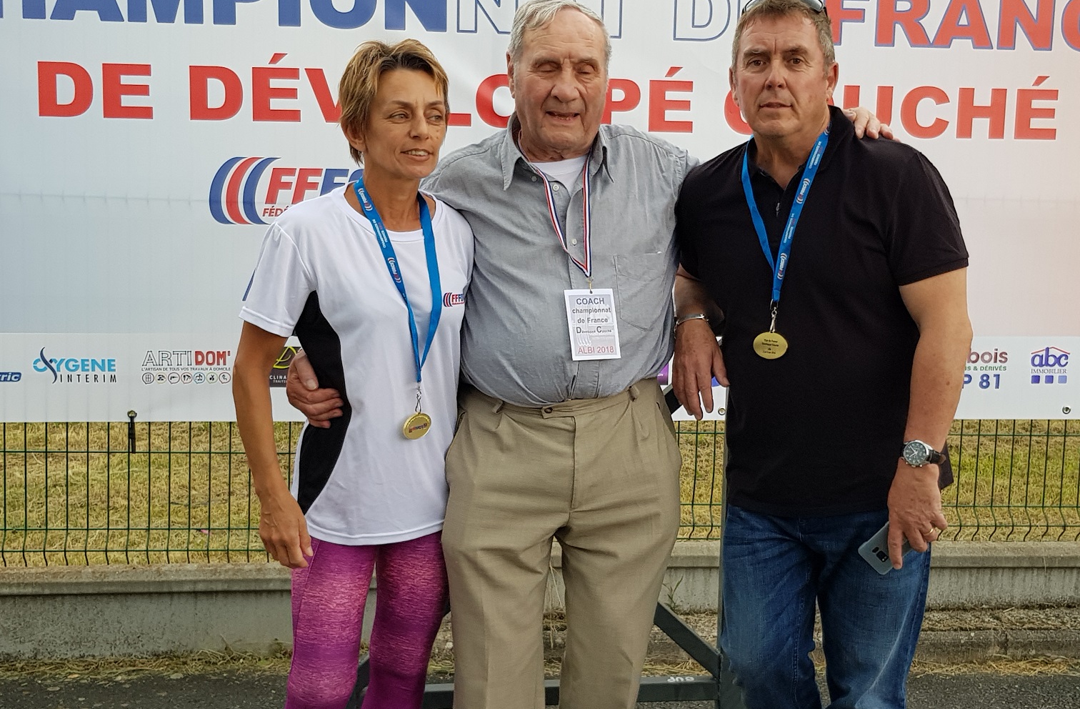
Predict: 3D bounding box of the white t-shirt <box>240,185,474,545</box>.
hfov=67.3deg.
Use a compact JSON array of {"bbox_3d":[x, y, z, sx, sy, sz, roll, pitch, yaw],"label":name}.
[{"bbox_3d":[-0.315,0.008,1.440,0.440,0.610,0.270,-1,4,-34],"label":"white t-shirt"}]

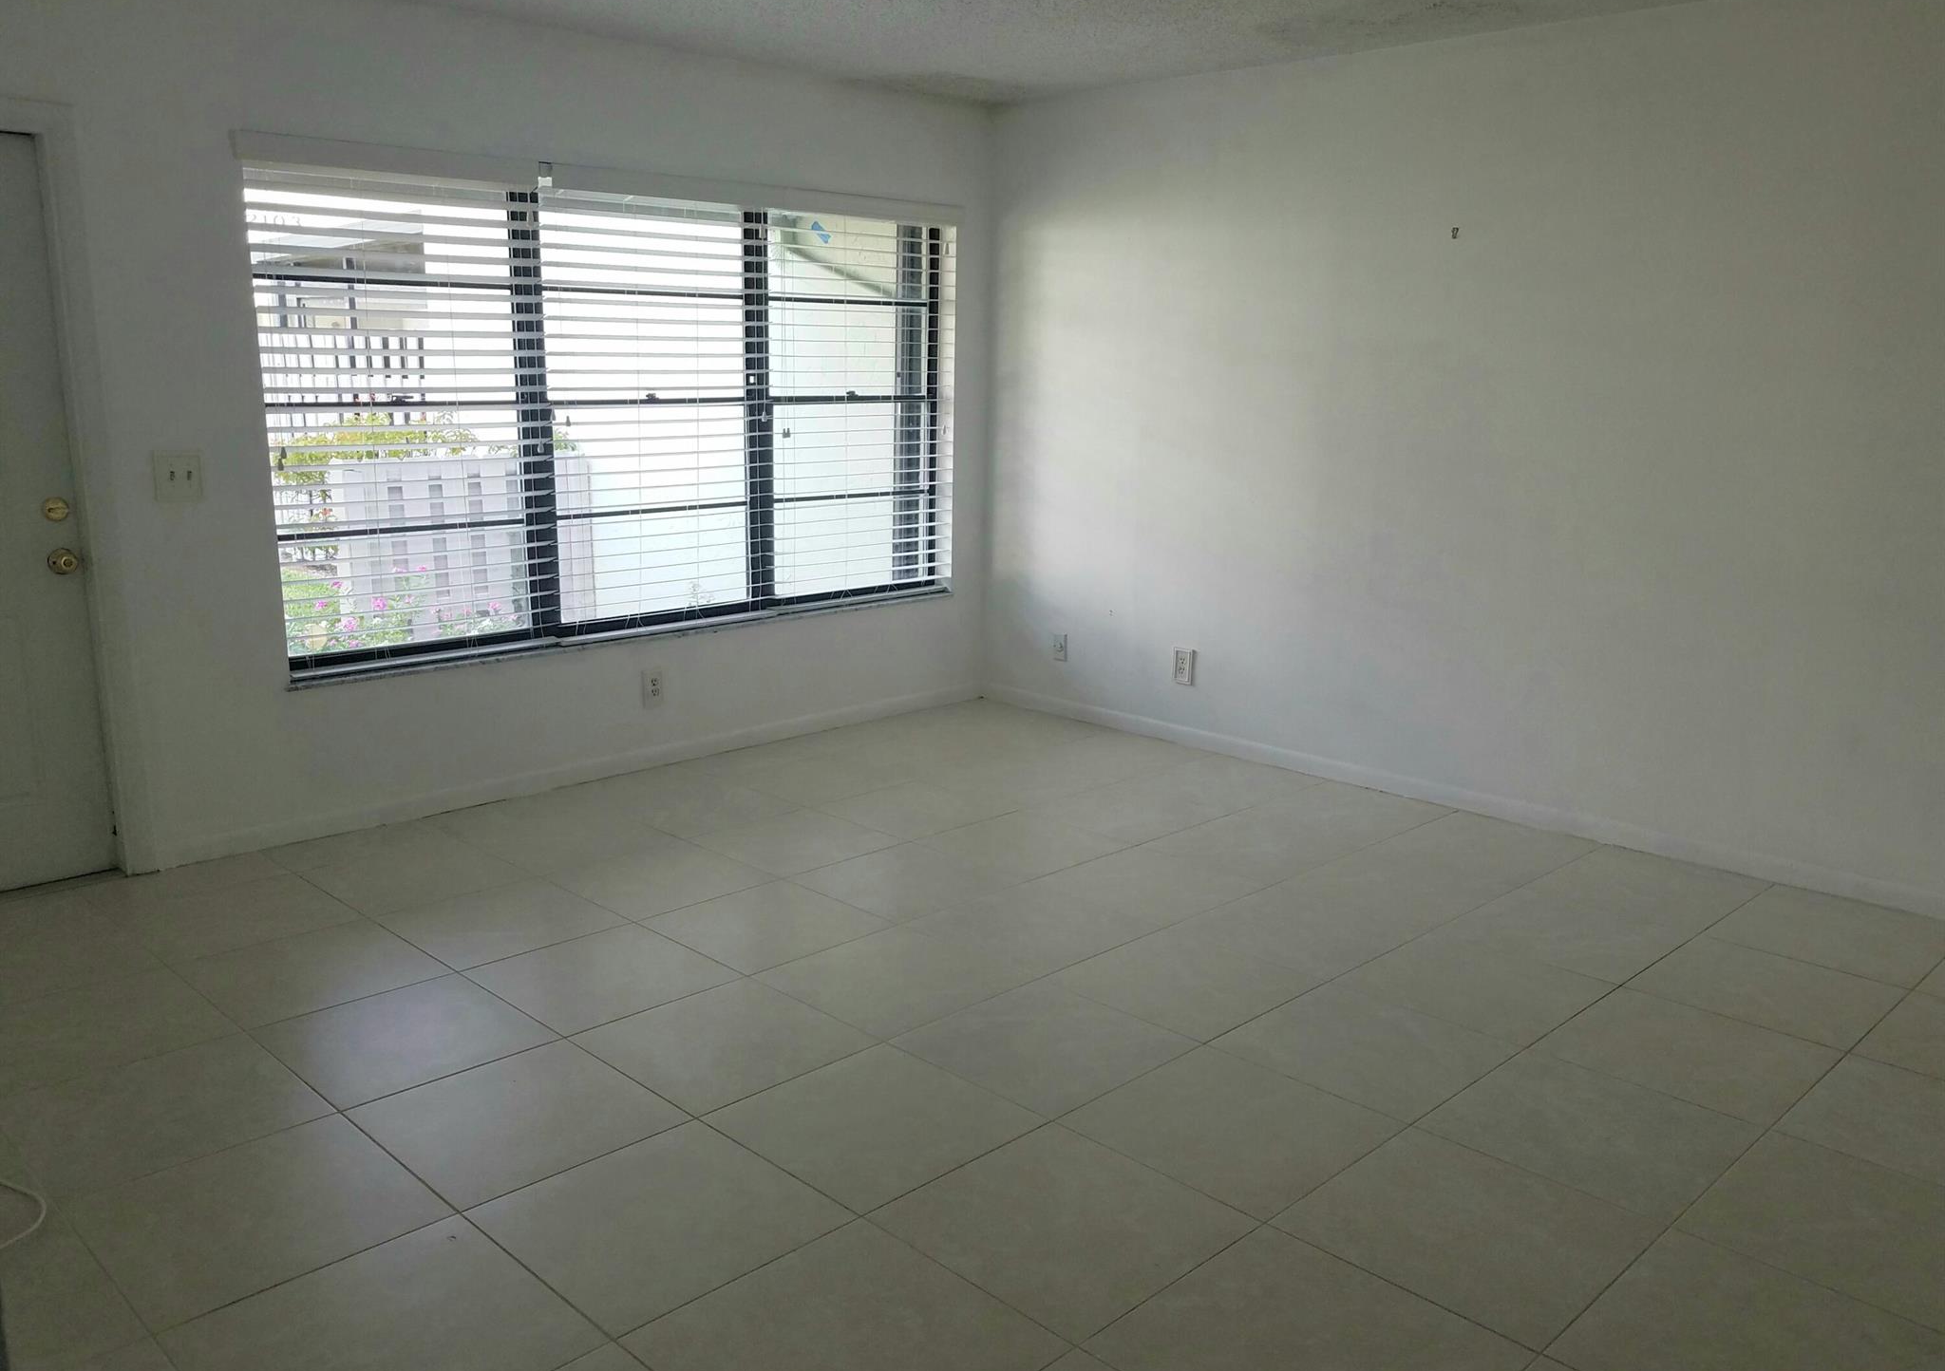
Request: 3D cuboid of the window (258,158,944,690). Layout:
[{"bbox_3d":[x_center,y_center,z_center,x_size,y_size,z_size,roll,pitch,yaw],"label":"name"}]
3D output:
[{"bbox_3d":[-1.107,-0.955,5.263,0.110,1.501,2.788,12,17,44],"label":"window"}]

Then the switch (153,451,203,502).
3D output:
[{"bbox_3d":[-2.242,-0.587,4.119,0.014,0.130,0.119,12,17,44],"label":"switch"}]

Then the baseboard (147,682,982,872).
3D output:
[{"bbox_3d":[-1.176,0.267,5.401,0.016,0.076,3.419,12,17,44],"label":"baseboard"}]

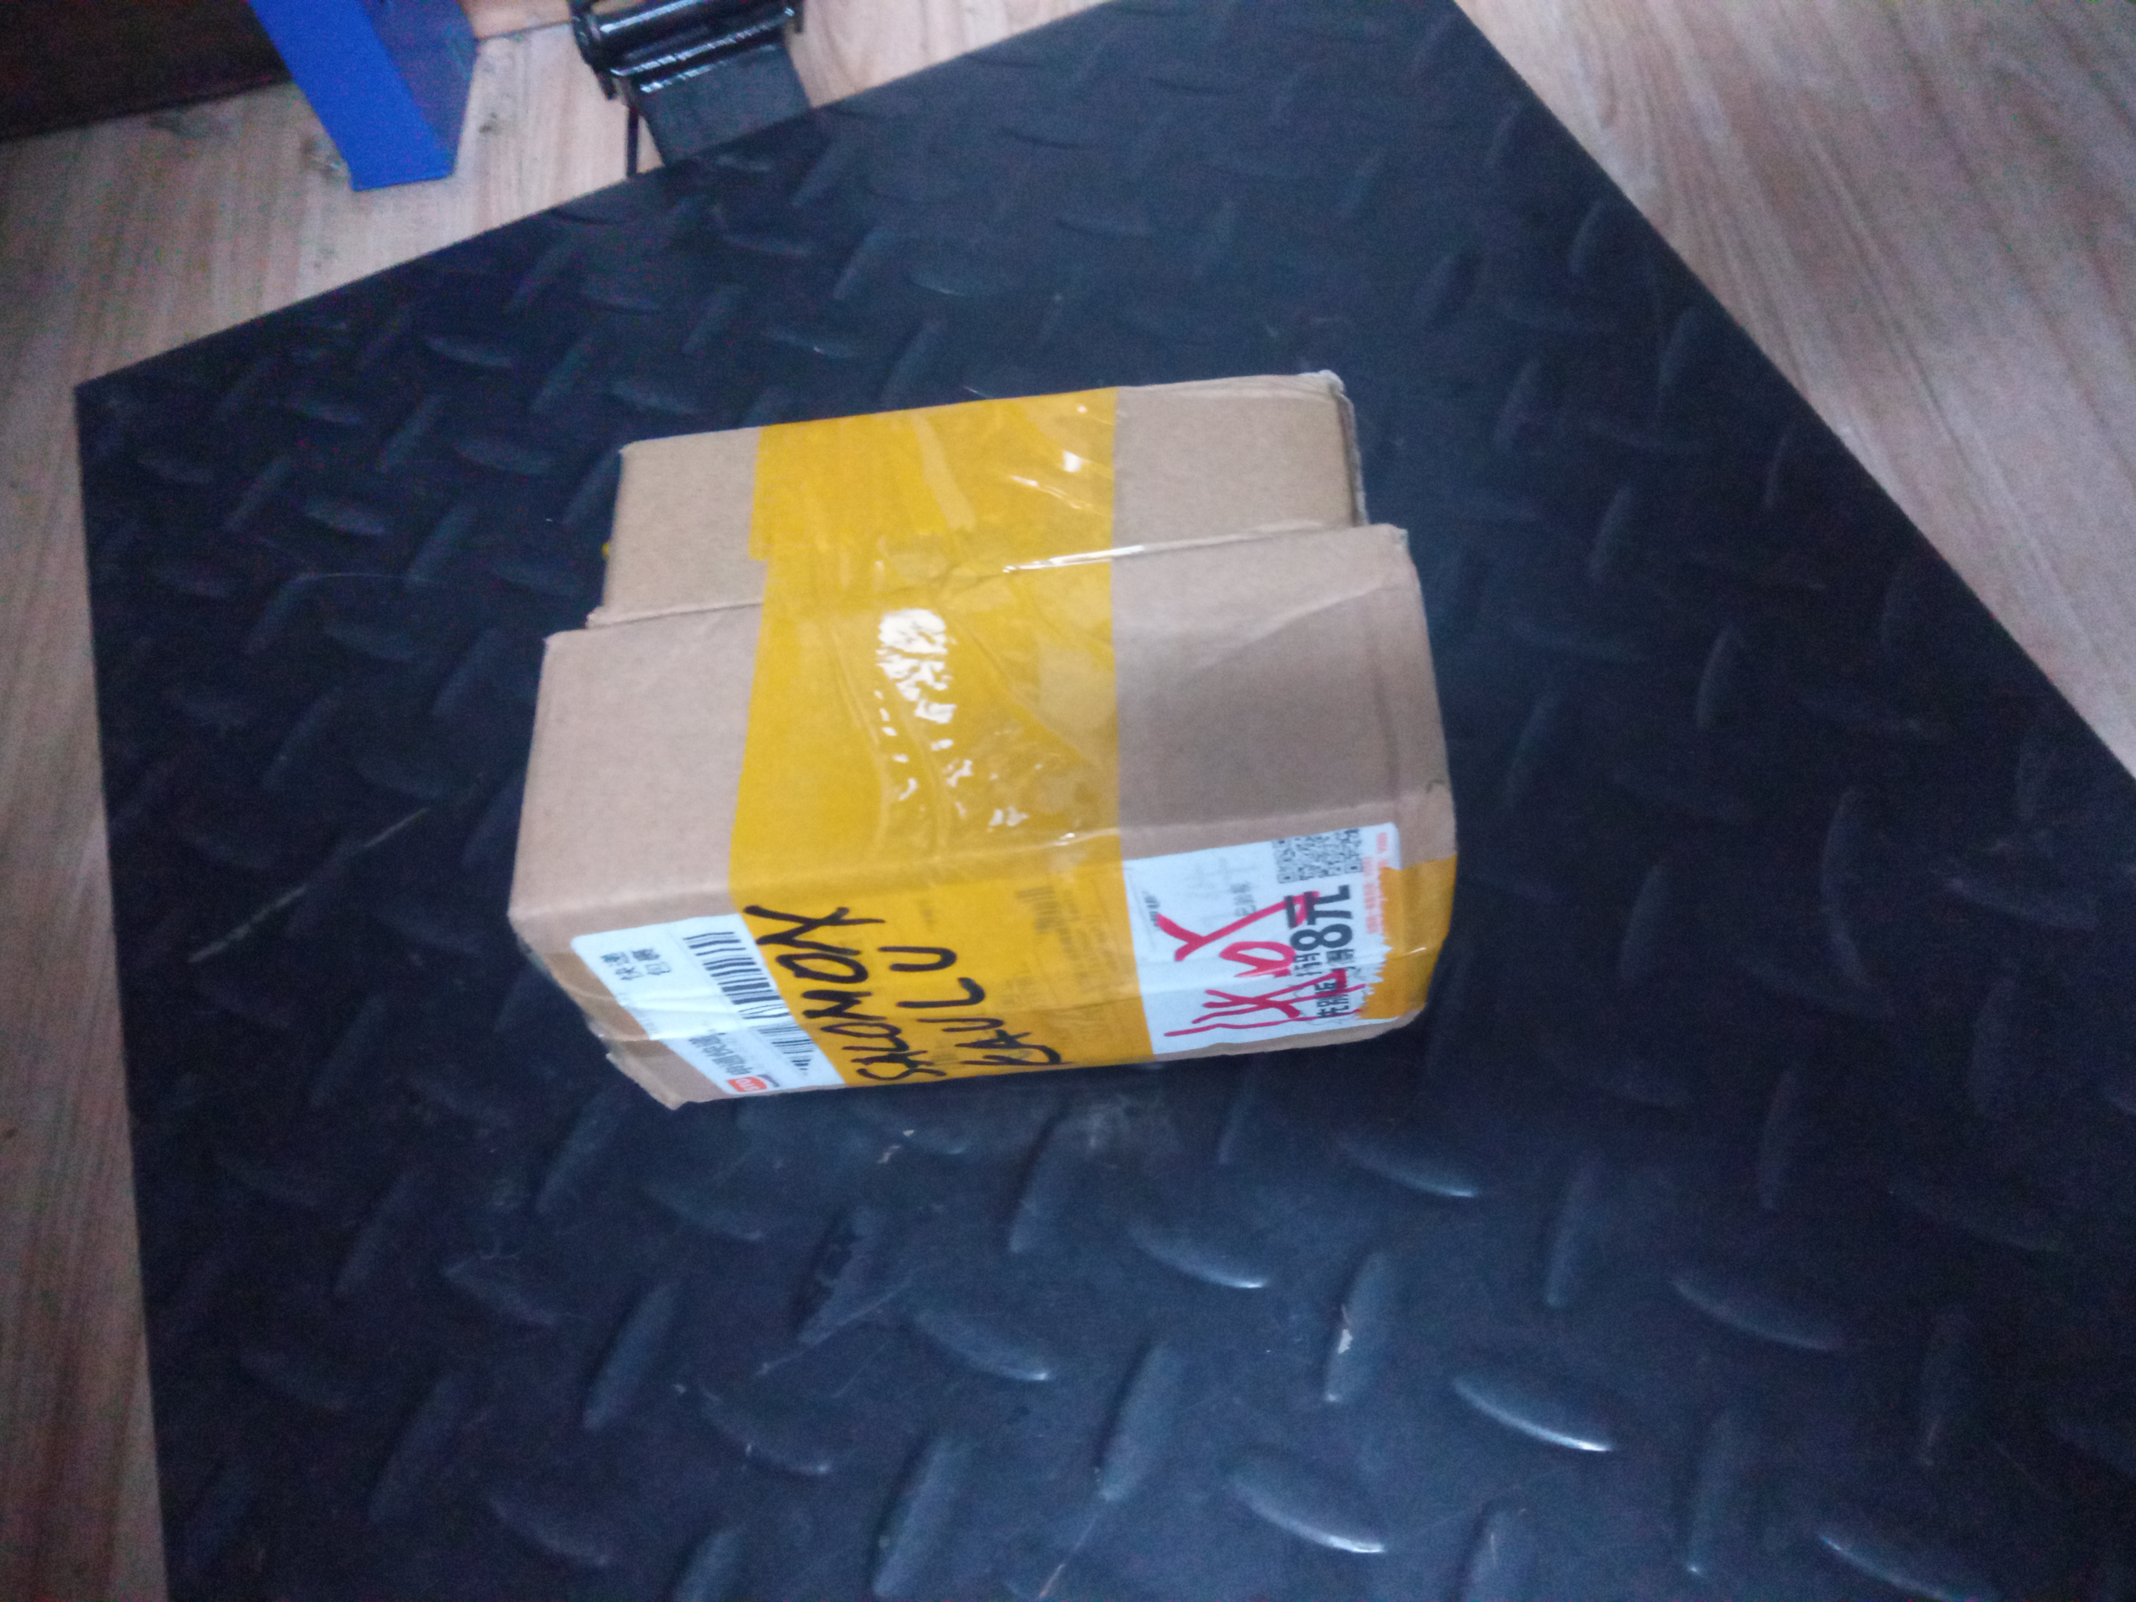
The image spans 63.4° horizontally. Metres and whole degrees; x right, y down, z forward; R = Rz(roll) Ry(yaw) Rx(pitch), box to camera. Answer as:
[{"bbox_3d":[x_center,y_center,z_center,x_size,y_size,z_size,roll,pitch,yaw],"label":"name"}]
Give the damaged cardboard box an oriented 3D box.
[{"bbox_3d":[-0.013,-0.011,0.335,0.150,0.087,0.098,-6,58,2],"label":"damaged cardboard box"}]

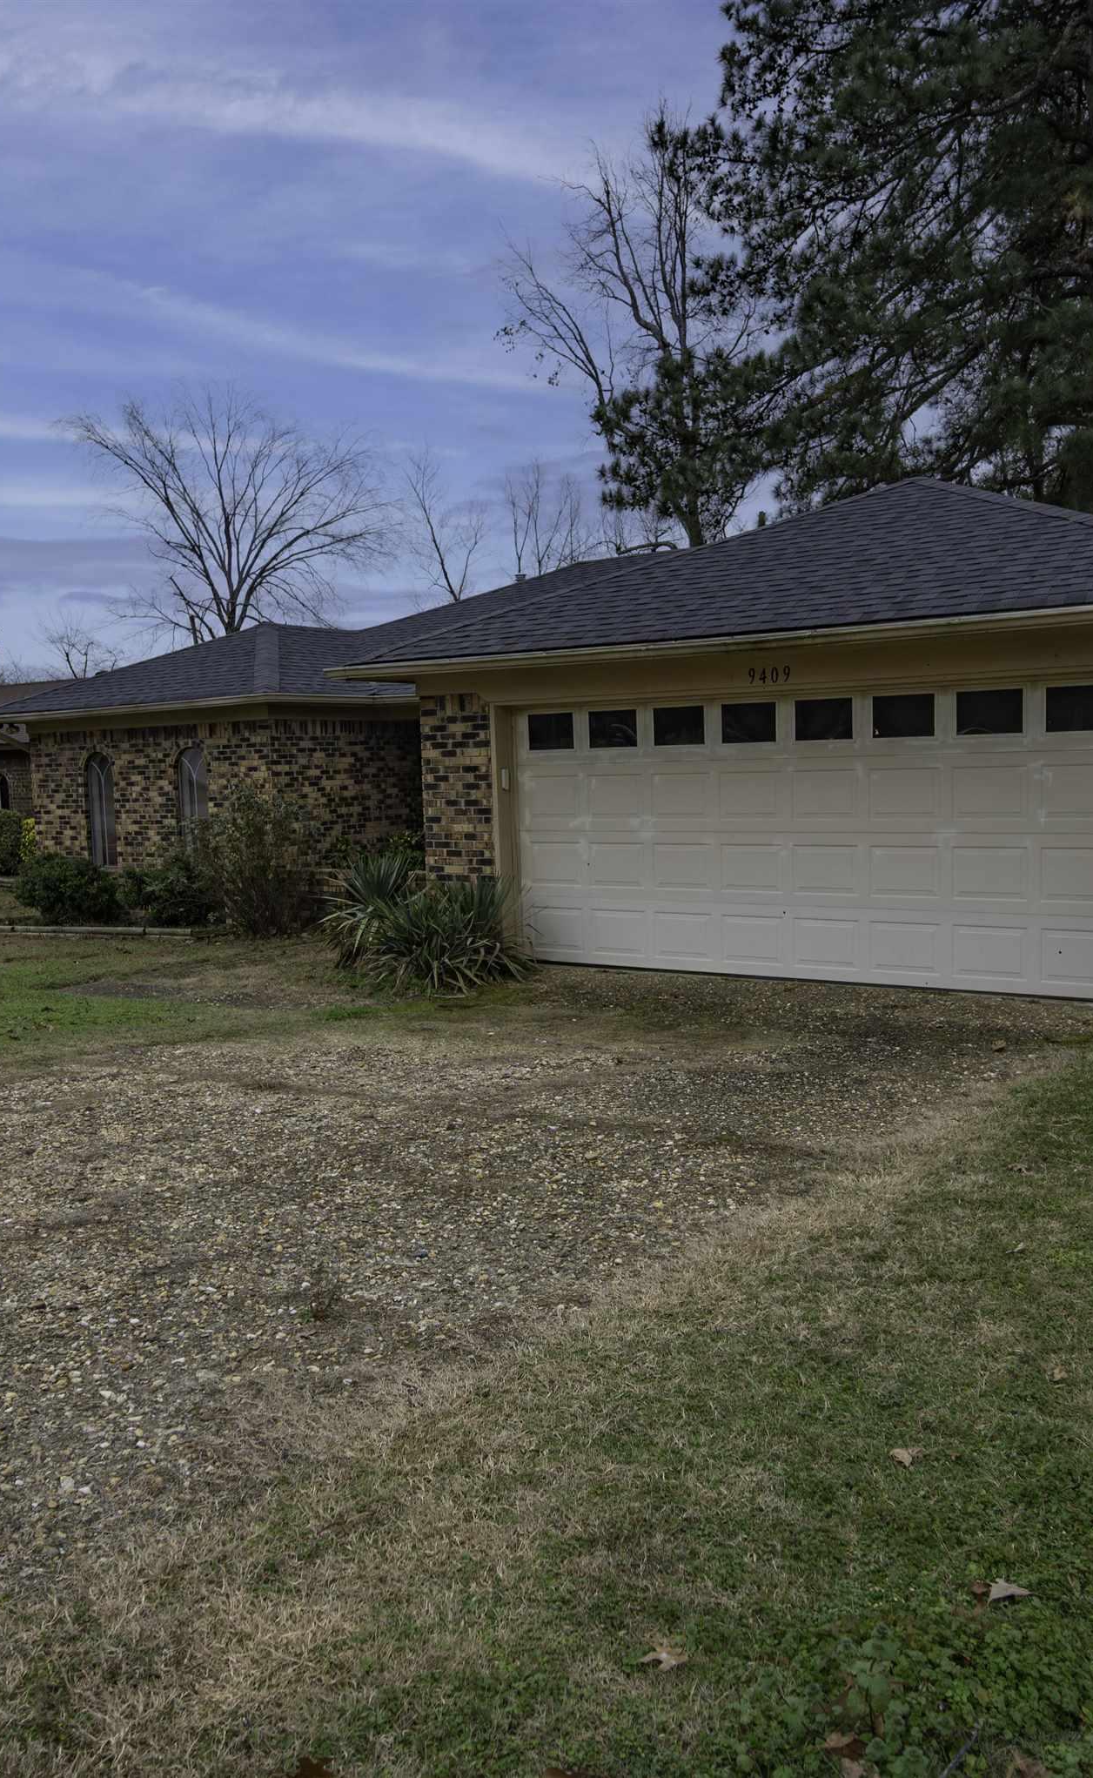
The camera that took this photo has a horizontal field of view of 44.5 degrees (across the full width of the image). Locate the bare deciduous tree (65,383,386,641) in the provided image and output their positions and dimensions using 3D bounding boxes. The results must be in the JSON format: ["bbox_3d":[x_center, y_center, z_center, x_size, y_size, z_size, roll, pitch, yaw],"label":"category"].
[{"bbox_3d":[-8.363,-7.054,34.619,8.367,11.736,8.367,2,7,35],"label":"bare deciduous tree"}]

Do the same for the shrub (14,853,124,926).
[{"bbox_3d":[-5.872,0.013,16.400,1.350,0.920,1.250,2,7,35],"label":"shrub"}]

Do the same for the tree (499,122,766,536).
[{"bbox_3d":[2.533,-10.832,35.289,7.800,18.254,7.800,2,7,35],"label":"tree"}]

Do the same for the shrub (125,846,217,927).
[{"bbox_3d":[-4.462,-0.037,15.900,1.100,0.970,1.100,2,7,35],"label":"shrub"}]

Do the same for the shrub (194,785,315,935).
[{"bbox_3d":[-3.272,-0.329,15.000,1.400,1.680,1.350,-2,6,0],"label":"shrub"}]

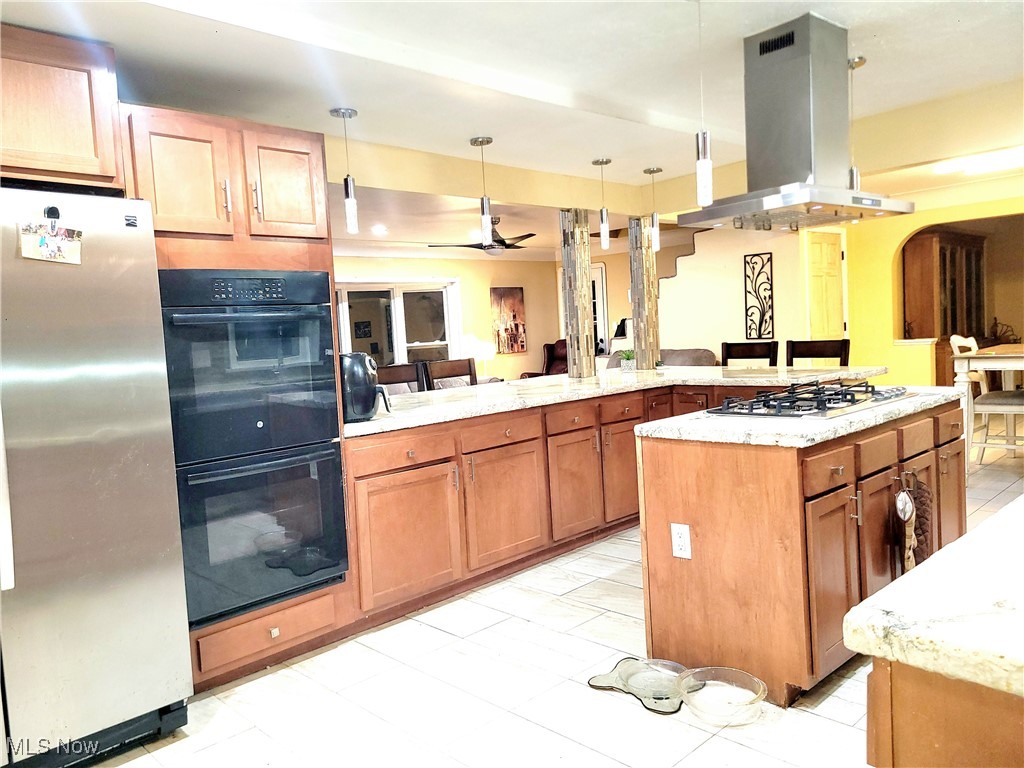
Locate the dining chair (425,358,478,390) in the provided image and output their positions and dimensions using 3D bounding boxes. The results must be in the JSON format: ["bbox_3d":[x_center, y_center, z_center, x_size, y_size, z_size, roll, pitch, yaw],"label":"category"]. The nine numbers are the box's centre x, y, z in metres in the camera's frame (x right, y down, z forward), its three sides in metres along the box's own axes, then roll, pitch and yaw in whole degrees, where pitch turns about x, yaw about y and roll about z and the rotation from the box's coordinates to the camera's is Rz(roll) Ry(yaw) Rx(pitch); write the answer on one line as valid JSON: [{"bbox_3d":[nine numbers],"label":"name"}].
[{"bbox_3d":[-0.283,0.345,6.144,0.480,1.080,0.560,-7,5,-44],"label":"dining chair"}]

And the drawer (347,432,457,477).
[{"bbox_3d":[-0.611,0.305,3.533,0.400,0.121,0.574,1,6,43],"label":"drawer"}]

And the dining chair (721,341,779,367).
[{"bbox_3d":[1.762,0.222,5.944,0.450,1.081,0.500,1,6,43],"label":"dining chair"}]

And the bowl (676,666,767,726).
[{"bbox_3d":[0.692,1.032,2.543,0.285,0.075,0.285,-3,4,0],"label":"bowl"}]

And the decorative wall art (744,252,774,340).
[{"bbox_3d":[2.411,-0.849,7.496,0.030,0.830,0.295,-7,5,-44],"label":"decorative wall art"}]

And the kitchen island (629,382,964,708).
[{"bbox_3d":[1.260,0.540,3.171,1.533,0.899,0.664,-7,5,-42],"label":"kitchen island"}]

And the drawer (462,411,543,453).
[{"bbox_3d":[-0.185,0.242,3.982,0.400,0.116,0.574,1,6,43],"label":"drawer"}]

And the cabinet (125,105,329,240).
[{"bbox_3d":[-1.252,-0.785,3.119,0.770,0.436,0.600,-7,5,-44],"label":"cabinet"}]

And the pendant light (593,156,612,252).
[{"bbox_3d":[0.608,-1.174,5.066,0.122,0.570,0.122,-3,4,0],"label":"pendant light"}]

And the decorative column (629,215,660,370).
[{"bbox_3d":[1.052,-0.716,6.142,0.145,1.210,0.145,-7,5,-44],"label":"decorative column"}]

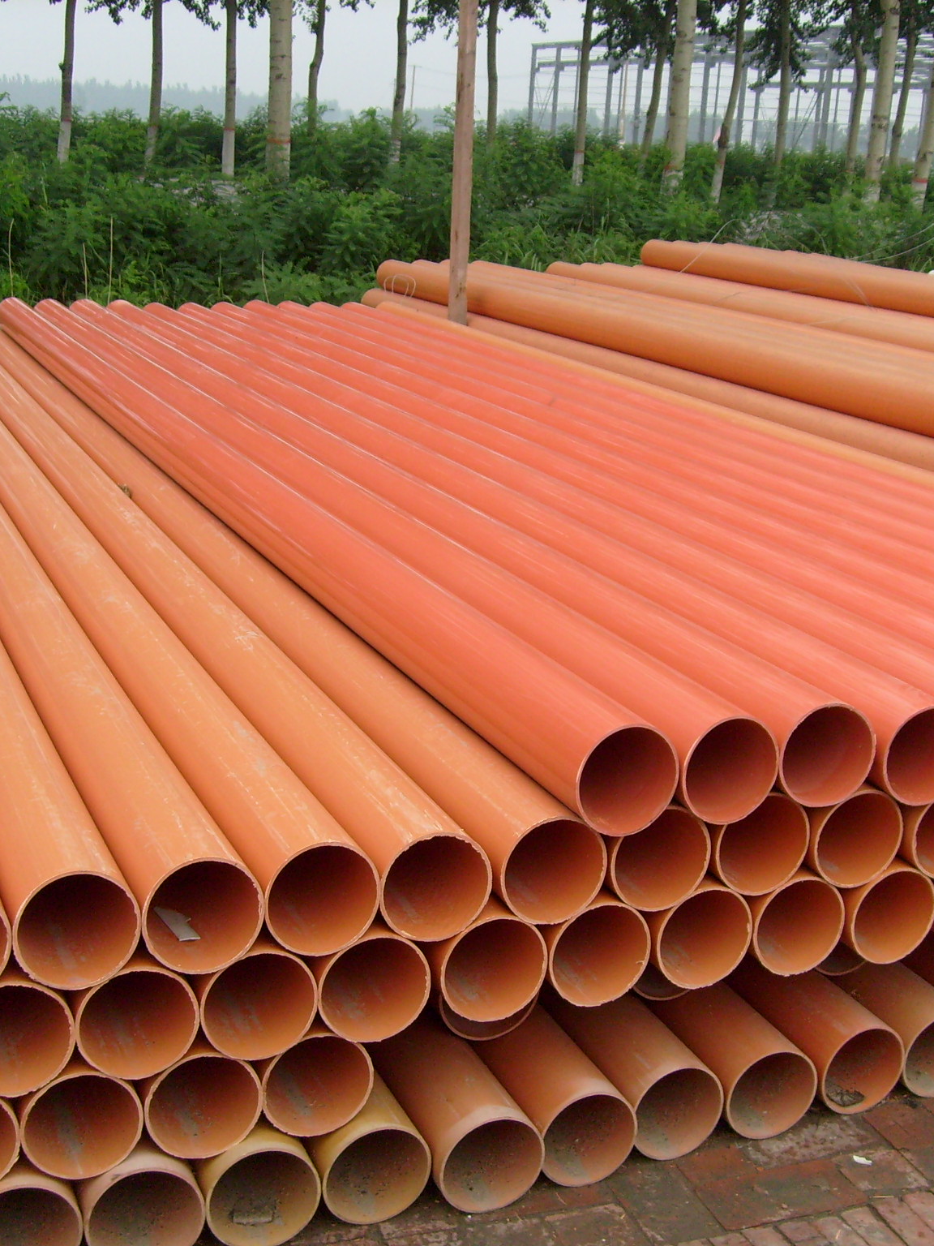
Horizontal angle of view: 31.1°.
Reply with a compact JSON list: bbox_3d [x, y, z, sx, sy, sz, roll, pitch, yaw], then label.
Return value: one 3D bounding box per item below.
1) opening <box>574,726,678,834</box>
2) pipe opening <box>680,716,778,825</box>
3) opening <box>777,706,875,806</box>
[{"bbox_3d":[0.211,0.214,2.454,0.166,0.166,0.100,-5,17,-23],"label":"opening"},{"bbox_3d":[0.370,0.206,2.526,0.166,0.166,0.100,-5,17,-23],"label":"pipe opening"},{"bbox_3d":[0.524,0.187,2.575,0.166,0.166,0.100,-5,17,-23],"label":"opening"}]

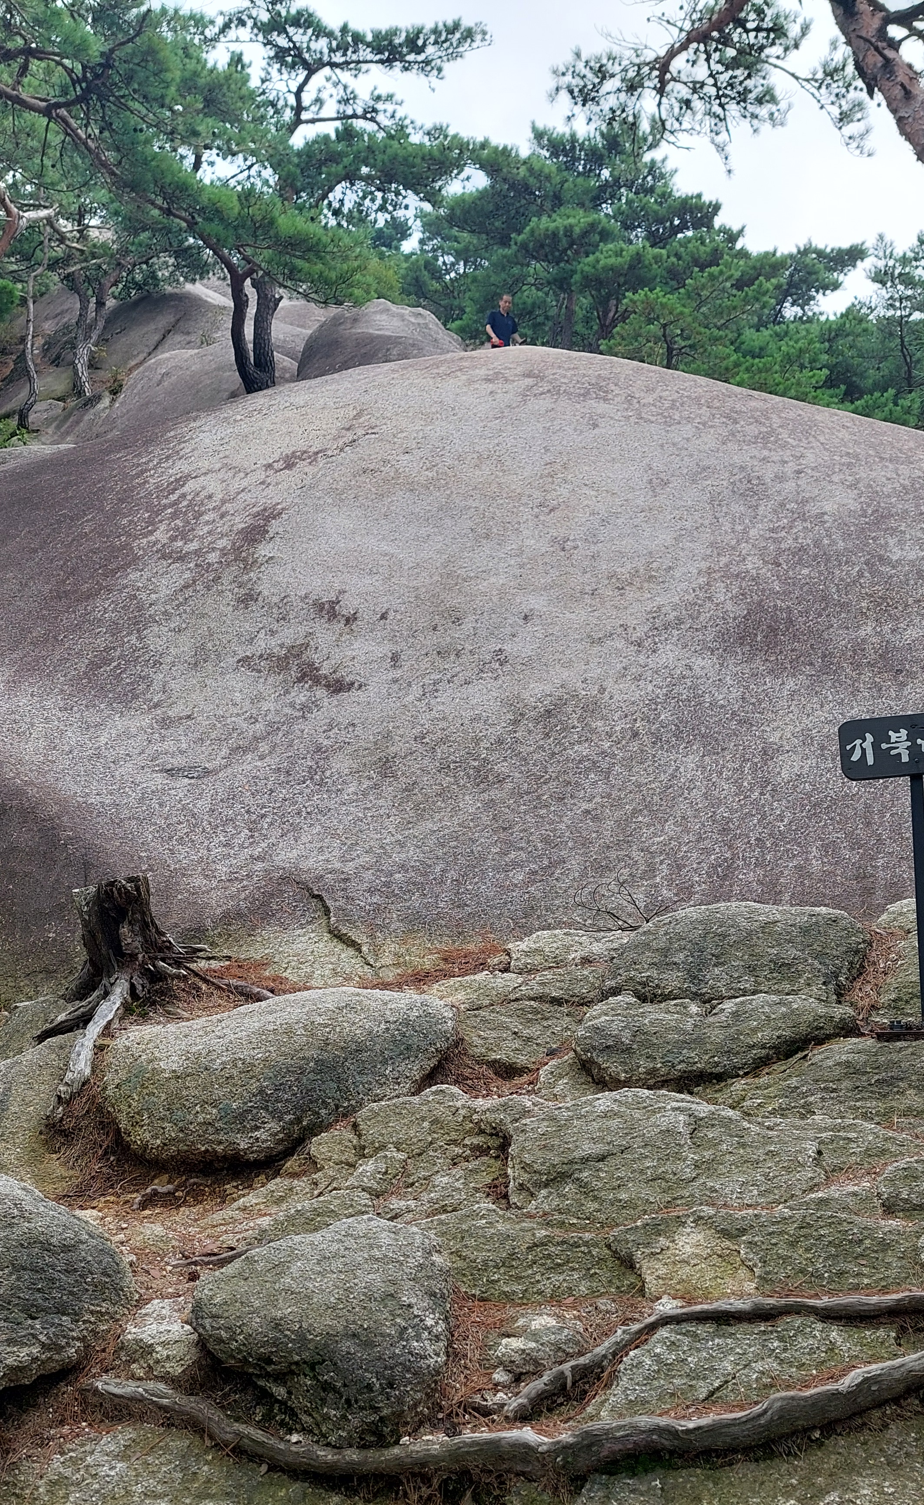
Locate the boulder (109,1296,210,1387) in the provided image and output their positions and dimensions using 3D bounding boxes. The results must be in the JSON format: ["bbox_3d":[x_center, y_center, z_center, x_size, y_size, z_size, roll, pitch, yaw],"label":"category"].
[{"bbox_3d":[-0.754,1.462,3.600,0.250,0.200,0.220,2,-10,-11],"label":"boulder"}]

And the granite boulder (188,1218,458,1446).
[{"bbox_3d":[-0.347,1.415,3.550,0.620,0.500,0.520,1,-10,-5],"label":"granite boulder"}]

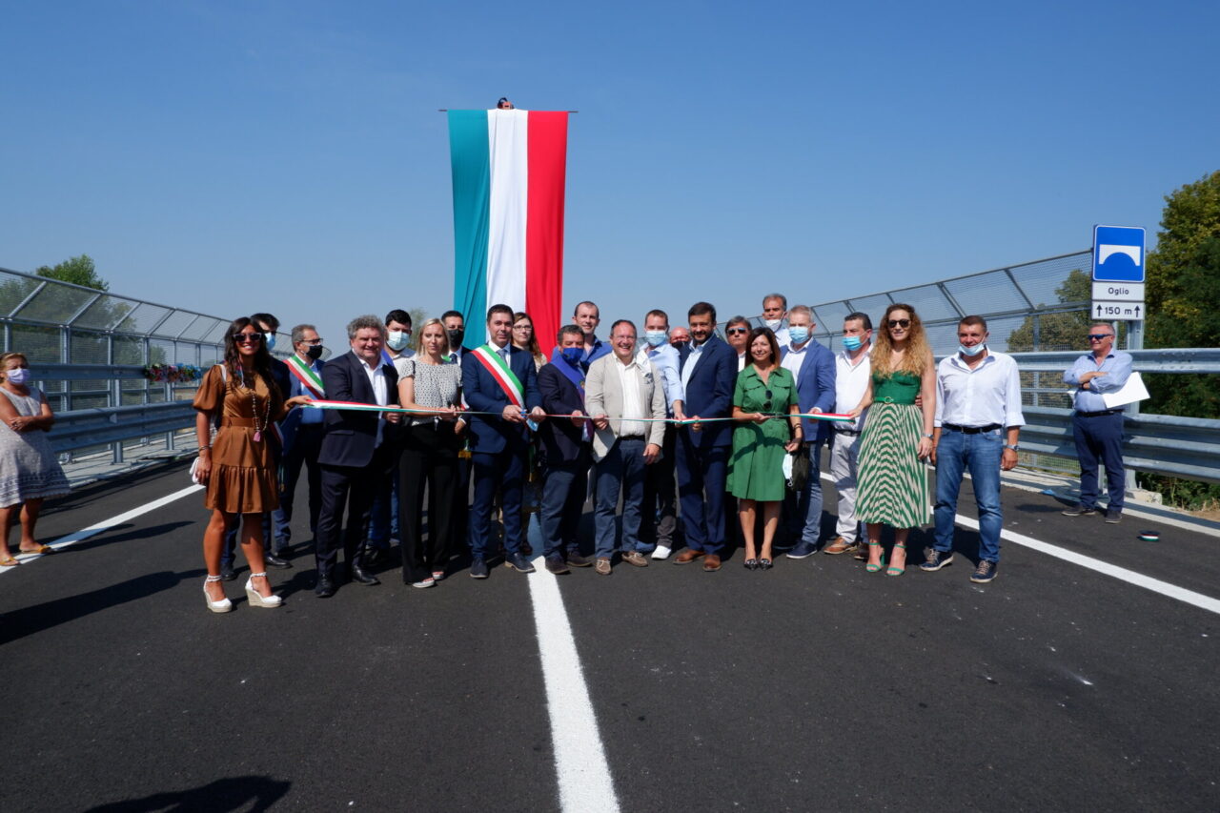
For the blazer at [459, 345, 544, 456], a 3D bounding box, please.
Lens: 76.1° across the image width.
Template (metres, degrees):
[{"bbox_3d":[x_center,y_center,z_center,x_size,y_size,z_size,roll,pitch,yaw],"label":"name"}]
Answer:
[{"bbox_3d":[-0.730,-0.037,5.206,0.560,0.750,0.420,-1,3,-12],"label":"blazer"}]

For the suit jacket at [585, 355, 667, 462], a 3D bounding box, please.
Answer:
[{"bbox_3d":[0.103,0.013,5.430,0.560,0.740,0.340,0,3,-5],"label":"suit jacket"}]

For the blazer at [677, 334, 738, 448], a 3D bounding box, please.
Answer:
[{"bbox_3d":[0.680,-0.094,5.403,0.510,0.800,0.370,2,4,37],"label":"blazer"}]

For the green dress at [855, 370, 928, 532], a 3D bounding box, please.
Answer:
[{"bbox_3d":[1.934,0.294,5.350,0.470,1.080,0.400,2,3,30],"label":"green dress"}]

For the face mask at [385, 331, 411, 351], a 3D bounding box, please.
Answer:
[{"bbox_3d":[-1.510,-0.465,5.550,0.150,0.130,0.090,3,3,-20],"label":"face mask"}]

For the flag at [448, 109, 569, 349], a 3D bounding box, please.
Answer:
[{"bbox_3d":[-2.120,-3.263,16.343,2.500,5.800,0.250,0,3,-4],"label":"flag"}]

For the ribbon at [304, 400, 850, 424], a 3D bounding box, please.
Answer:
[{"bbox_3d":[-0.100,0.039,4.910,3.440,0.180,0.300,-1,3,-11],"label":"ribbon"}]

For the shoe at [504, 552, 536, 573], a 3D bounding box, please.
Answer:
[{"bbox_3d":[-0.620,1.069,5.360,0.110,0.115,0.290,-1,4,-36],"label":"shoe"}]

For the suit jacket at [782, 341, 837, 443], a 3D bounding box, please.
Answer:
[{"bbox_3d":[1.442,-0.107,5.850,0.530,0.760,0.340,2,3,30],"label":"suit jacket"}]

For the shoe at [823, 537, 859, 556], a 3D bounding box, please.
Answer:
[{"bbox_3d":[1.730,1.024,5.827,0.300,0.120,0.110,-2,4,-31],"label":"shoe"}]

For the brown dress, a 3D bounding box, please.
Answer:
[{"bbox_3d":[-2.190,0.192,4.620,0.530,0.880,0.380,-1,3,-25],"label":"brown dress"}]

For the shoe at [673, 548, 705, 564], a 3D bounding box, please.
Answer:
[{"bbox_3d":[0.575,1.039,5.567,0.110,0.120,0.300,3,4,40],"label":"shoe"}]

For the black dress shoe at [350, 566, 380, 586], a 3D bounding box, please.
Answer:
[{"bbox_3d":[-1.590,1.068,5.053,0.300,0.120,0.110,3,4,42],"label":"black dress shoe"}]

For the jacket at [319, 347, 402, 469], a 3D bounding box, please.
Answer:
[{"bbox_3d":[-1.650,0.019,5.100,0.520,0.760,0.370,-2,4,-40],"label":"jacket"}]

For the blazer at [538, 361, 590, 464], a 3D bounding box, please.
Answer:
[{"bbox_3d":[-0.295,0.054,5.351,0.530,0.720,0.400,-1,4,-25],"label":"blazer"}]

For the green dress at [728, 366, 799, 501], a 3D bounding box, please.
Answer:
[{"bbox_3d":[1.071,0.192,5.420,0.480,0.940,0.340,1,3,5],"label":"green dress"}]

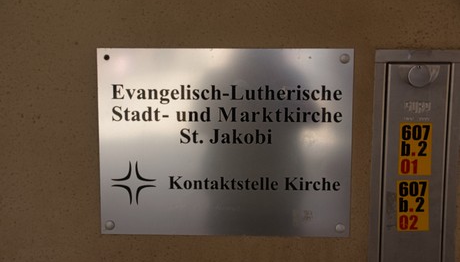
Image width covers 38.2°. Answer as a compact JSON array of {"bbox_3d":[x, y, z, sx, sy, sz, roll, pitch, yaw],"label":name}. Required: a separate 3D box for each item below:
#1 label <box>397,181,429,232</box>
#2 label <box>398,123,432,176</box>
[{"bbox_3d":[0.292,0.119,1.057,0.050,0.083,0.002,-2,7,2],"label":"label"},{"bbox_3d":[0.293,0.029,1.046,0.051,0.084,0.002,0,7,2],"label":"label"}]

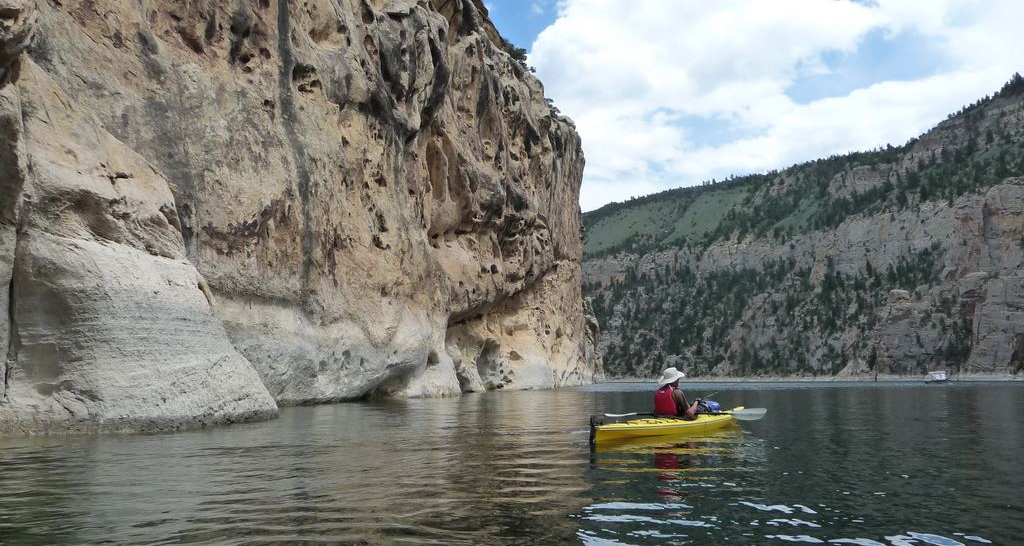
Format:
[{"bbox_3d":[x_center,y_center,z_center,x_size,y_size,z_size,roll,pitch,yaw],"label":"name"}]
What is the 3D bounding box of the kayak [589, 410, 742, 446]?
[{"bbox_3d":[2.331,2.099,11.509,0.620,0.390,4.744,-5,-9,36],"label":"kayak"}]

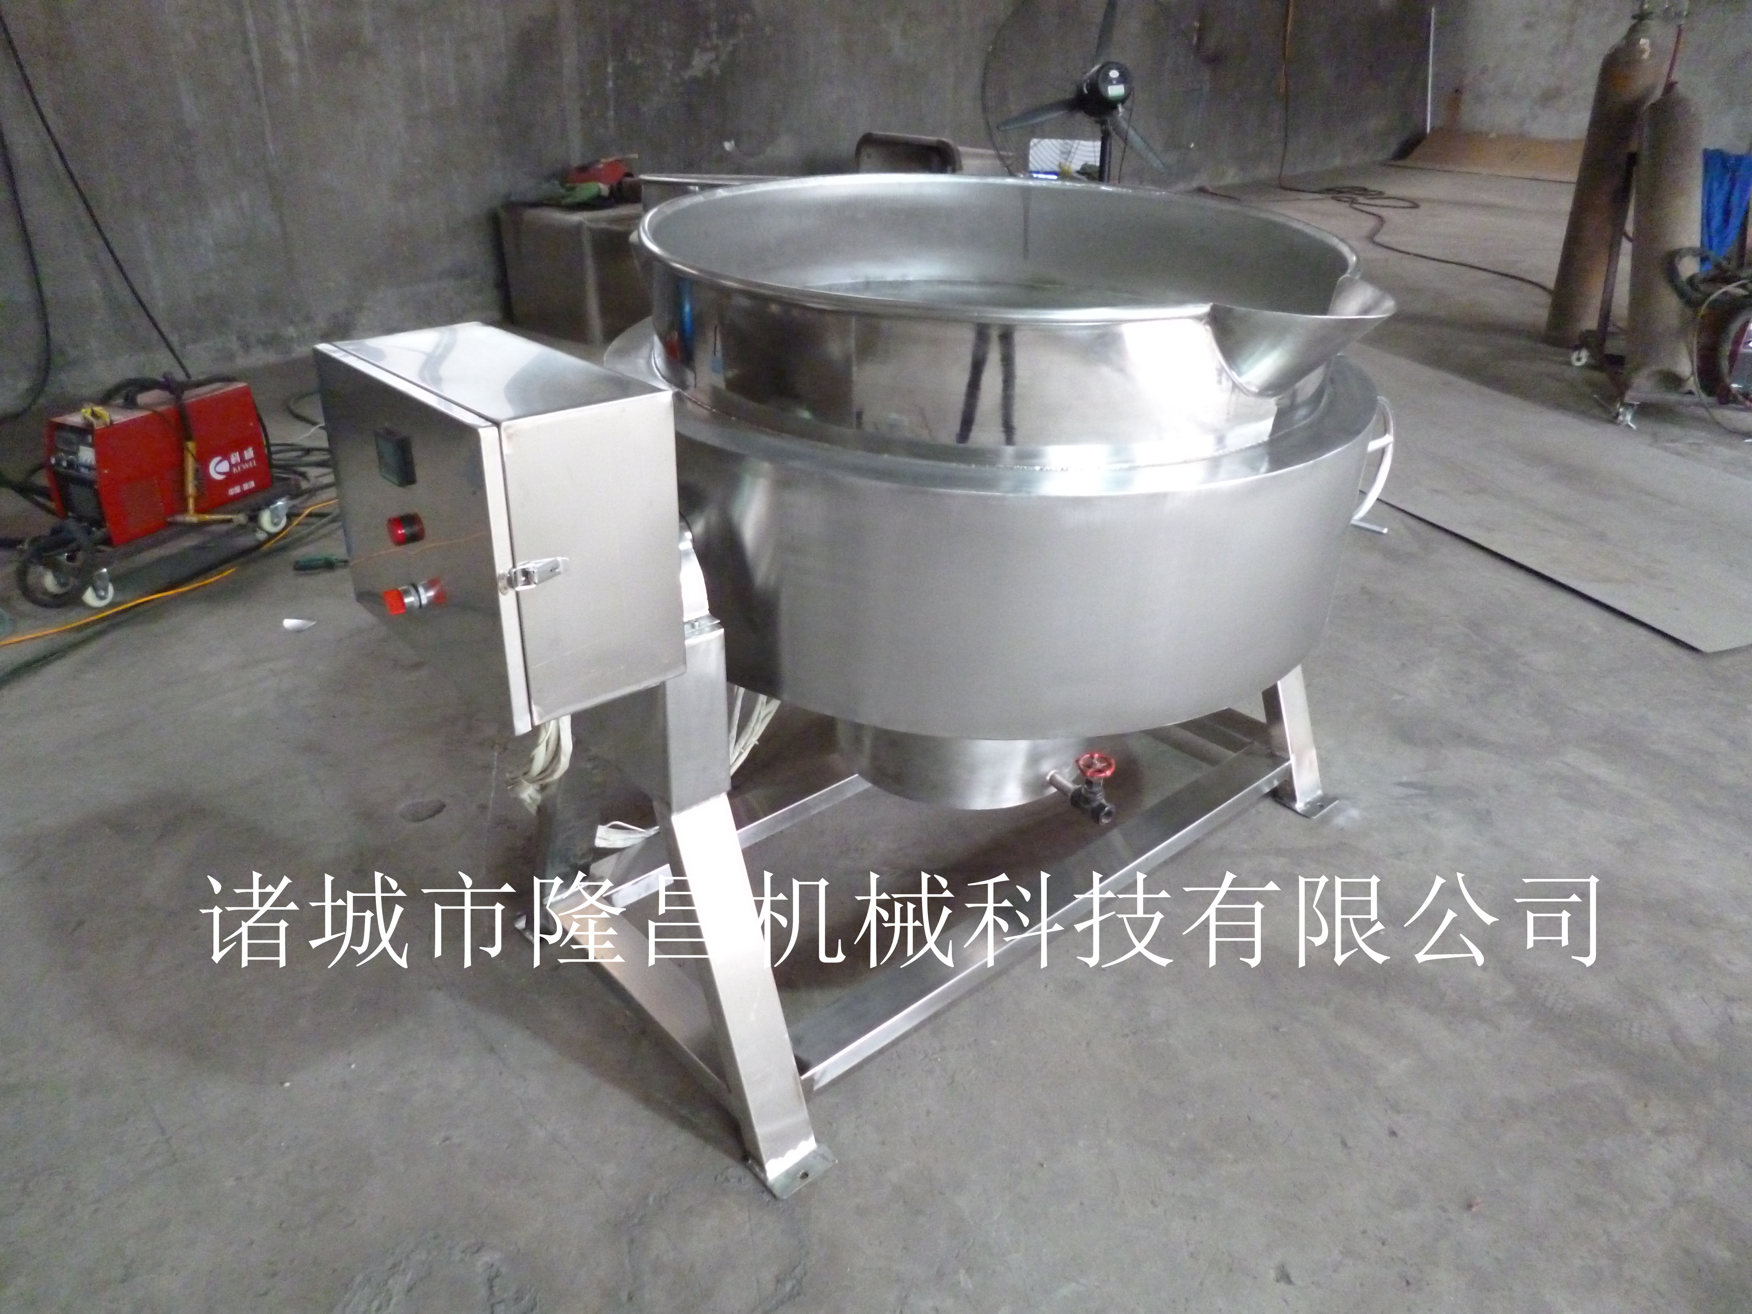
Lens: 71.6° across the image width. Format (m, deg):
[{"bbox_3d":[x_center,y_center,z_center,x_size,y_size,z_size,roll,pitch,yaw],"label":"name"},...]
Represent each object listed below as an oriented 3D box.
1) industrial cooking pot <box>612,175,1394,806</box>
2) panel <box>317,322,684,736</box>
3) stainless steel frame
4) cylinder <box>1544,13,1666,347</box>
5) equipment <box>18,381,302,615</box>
[{"bbox_3d":[0.171,-0.243,1.928,1.130,0.845,1.160,1,30,-1],"label":"industrial cooking pot"},{"bbox_3d":[-0.414,-0.165,1.345,0.203,0.320,0.401,-23,39,-36],"label":"panel"},{"bbox_3d":[0.167,0.024,1.988,1.380,0.742,0.697,-21,35,-38],"label":"stainless steel frame"},{"bbox_3d":[3.098,-2.003,5.174,0.220,1.290,0.220,13,32,27],"label":"cylinder"},{"bbox_3d":[-1.894,-0.467,3.189,0.275,0.430,0.600,18,34,25],"label":"equipment"}]

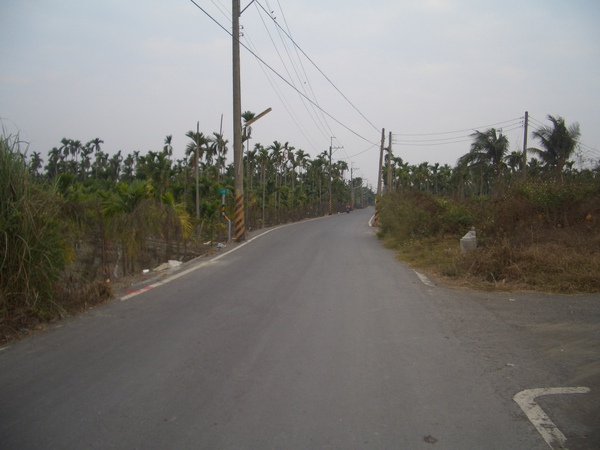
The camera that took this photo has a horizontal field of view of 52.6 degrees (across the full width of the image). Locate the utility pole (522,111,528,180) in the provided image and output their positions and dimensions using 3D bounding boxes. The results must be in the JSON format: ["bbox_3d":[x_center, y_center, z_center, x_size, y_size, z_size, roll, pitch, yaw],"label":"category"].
[{"bbox_3d":[12.605,-3.016,33.913,0.230,6.670,0.230,0,2,0],"label":"utility pole"}]

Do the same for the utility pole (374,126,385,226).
[{"bbox_3d":[5.447,-3.251,41.409,0.280,6.600,0.280,4,2,0],"label":"utility pole"}]

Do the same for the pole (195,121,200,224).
[{"bbox_3d":[-4.930,-2.259,29.439,0.130,5.545,0.130,0,2,0],"label":"pole"}]

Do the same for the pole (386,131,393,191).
[{"bbox_3d":[6.980,-3.662,46.898,0.230,7.020,0.230,0,2,0],"label":"pole"}]

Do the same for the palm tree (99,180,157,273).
[{"bbox_3d":[-4.106,0.026,14.611,1.400,2.190,1.400,0,2,0],"label":"palm tree"}]

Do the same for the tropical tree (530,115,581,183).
[{"bbox_3d":[21.000,-4.613,49.866,4.100,8.800,4.100,0,2,0],"label":"tropical tree"}]

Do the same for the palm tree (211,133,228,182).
[{"bbox_3d":[-6.488,-3.731,48.897,1.550,7.410,1.550,0,2,0],"label":"palm tree"}]

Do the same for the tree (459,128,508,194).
[{"bbox_3d":[16.990,-4.646,55.868,4.300,8.440,4.300,0,2,0],"label":"tree"}]

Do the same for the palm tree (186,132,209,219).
[{"bbox_3d":[-7.346,-3.315,43.909,1.750,6.940,1.750,0,2,0],"label":"palm tree"}]

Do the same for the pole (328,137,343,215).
[{"bbox_3d":[4.605,-6.450,79.819,1.800,10.210,0.400,0,2,8],"label":"pole"}]

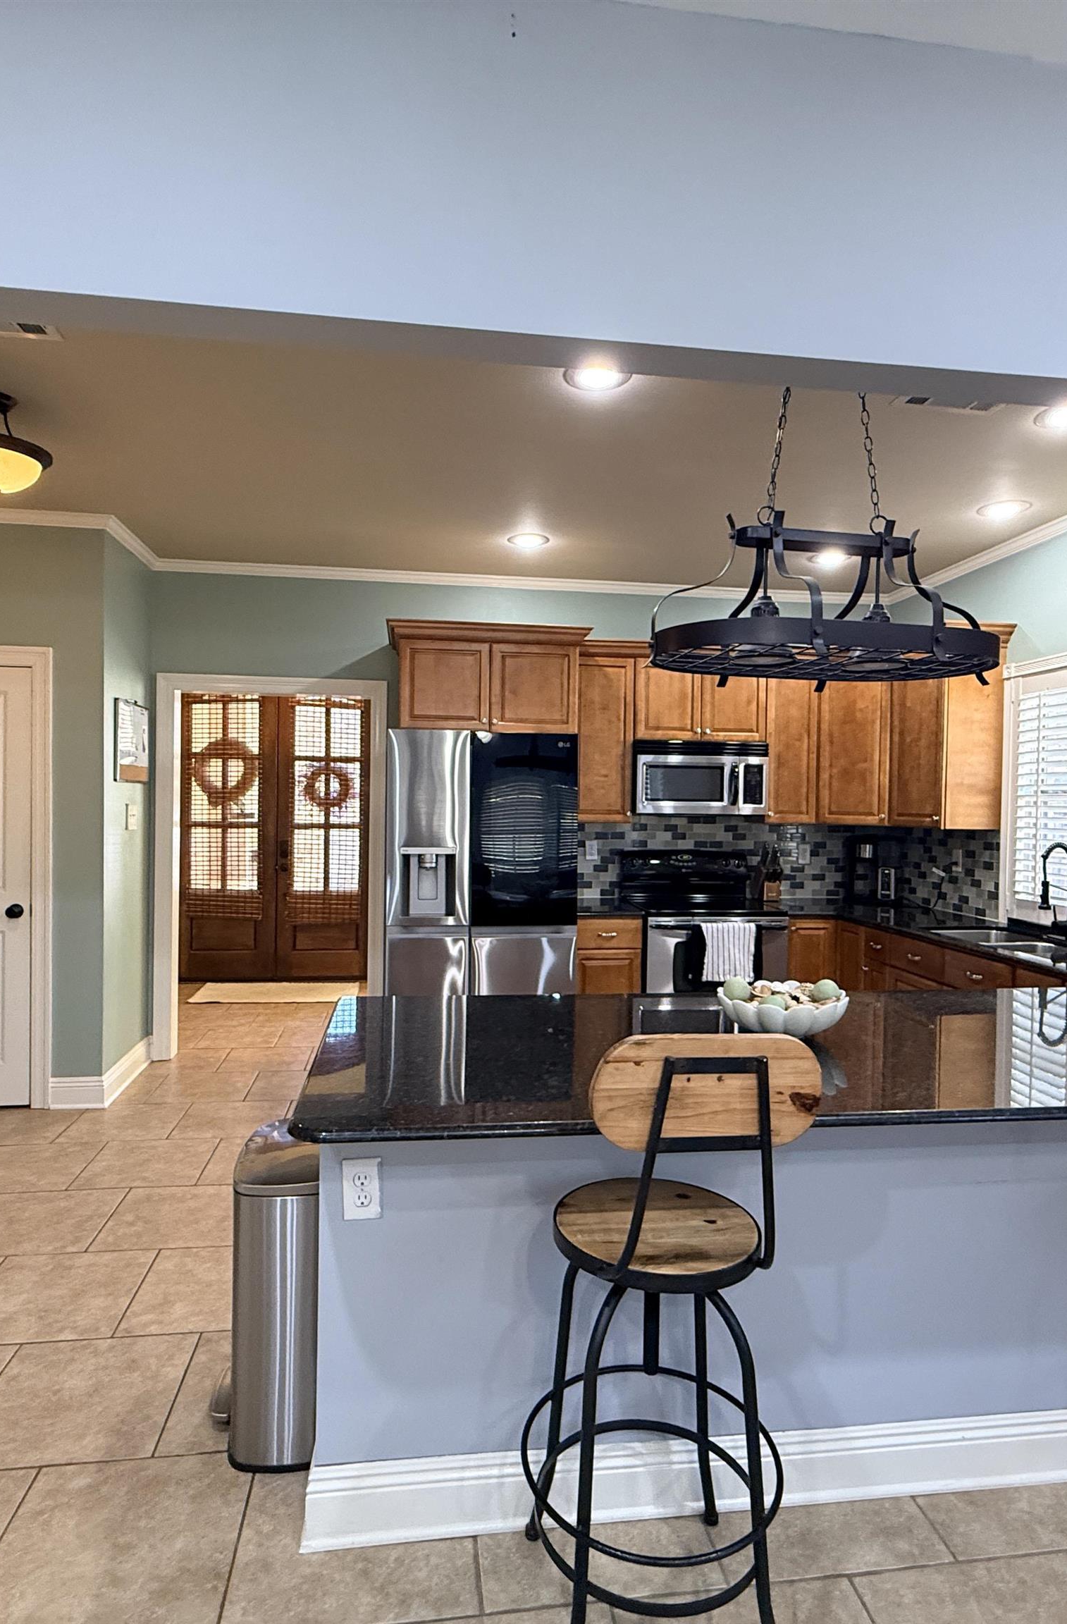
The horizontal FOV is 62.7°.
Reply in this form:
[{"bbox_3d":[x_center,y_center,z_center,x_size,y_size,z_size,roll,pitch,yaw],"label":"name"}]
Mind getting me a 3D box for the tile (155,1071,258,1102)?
[{"bbox_3d":[-1.650,1.389,4.404,0.458,0.010,0.462,1,1,-8],"label":"tile"}]

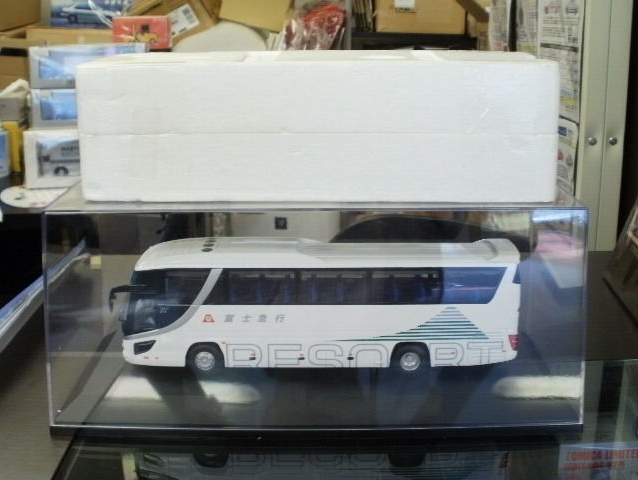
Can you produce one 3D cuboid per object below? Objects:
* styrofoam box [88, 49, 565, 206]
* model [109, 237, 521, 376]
[{"bbox_3d":[0.000,-0.078,0.548,0.293,0.085,0.110,0,14,1],"label":"styrofoam box"},{"bbox_3d":[-0.002,0.046,0.592,0.284,0.087,0.061,0,14,1],"label":"model"}]

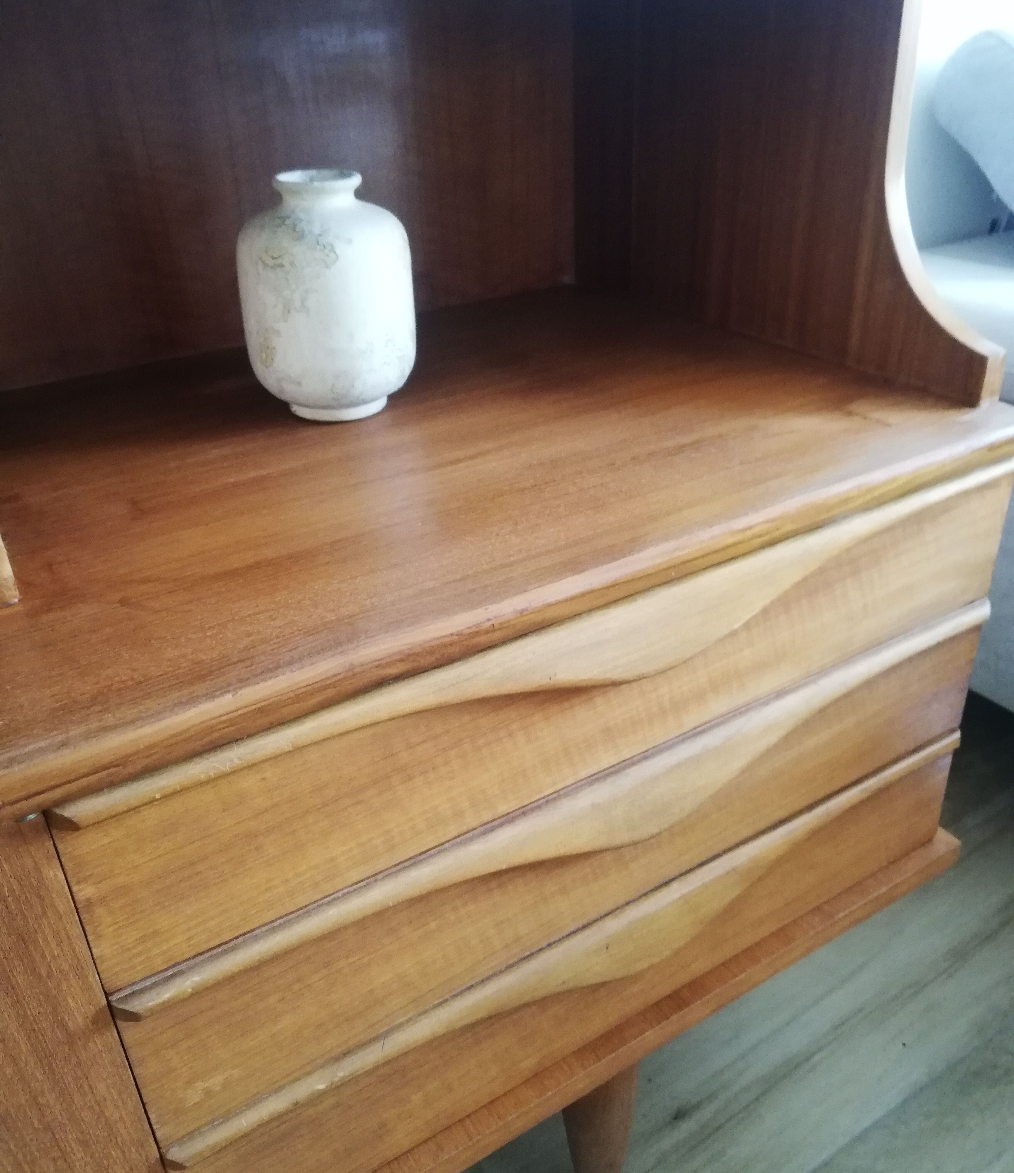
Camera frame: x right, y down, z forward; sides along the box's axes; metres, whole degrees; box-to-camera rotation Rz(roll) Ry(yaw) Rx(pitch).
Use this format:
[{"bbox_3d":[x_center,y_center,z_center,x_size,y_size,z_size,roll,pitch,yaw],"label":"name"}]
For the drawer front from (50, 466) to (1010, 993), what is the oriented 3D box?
[{"bbox_3d":[0.074,0.043,0.502,0.550,0.098,0.035,-19,33,-27],"label":"drawer front"}]

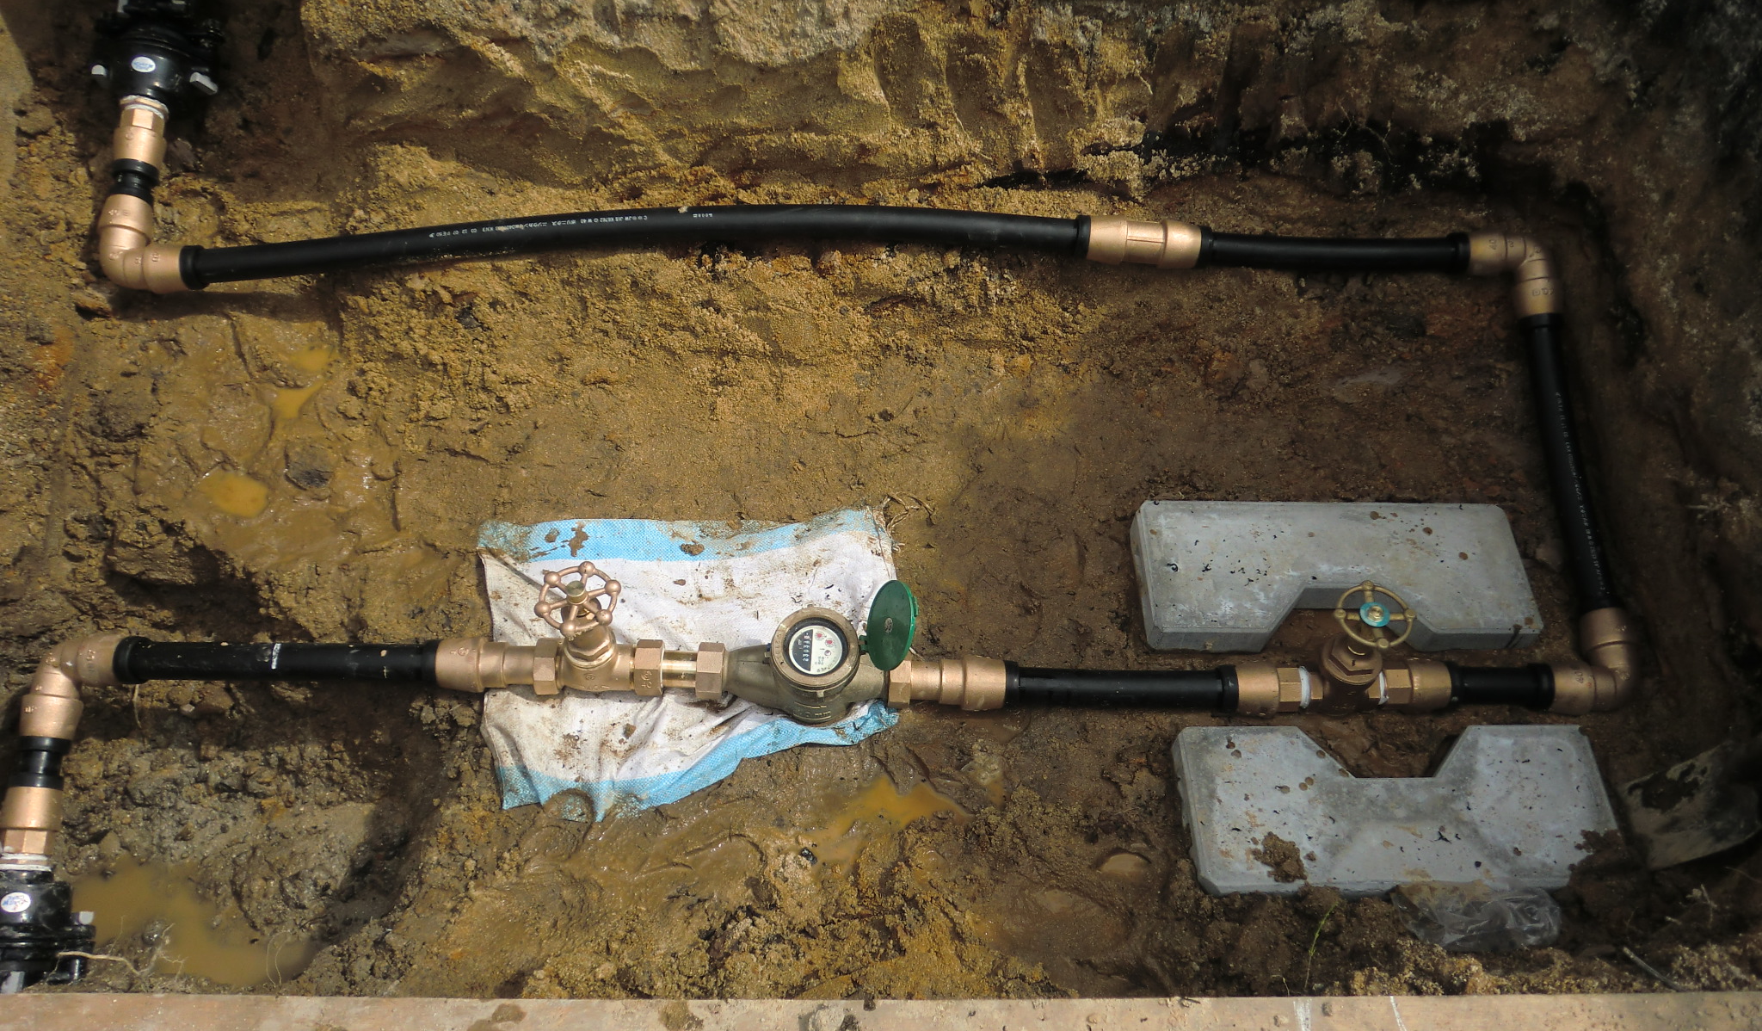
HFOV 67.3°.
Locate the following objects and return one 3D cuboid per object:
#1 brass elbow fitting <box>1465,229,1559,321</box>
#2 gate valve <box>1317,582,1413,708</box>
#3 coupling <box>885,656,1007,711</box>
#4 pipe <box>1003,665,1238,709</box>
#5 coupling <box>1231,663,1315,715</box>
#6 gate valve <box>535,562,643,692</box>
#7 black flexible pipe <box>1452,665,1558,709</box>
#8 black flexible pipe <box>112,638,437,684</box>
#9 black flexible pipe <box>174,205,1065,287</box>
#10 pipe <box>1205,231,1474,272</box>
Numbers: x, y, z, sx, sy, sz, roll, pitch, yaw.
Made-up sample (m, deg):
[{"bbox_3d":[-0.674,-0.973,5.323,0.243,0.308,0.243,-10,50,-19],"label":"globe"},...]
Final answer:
[{"bbox_3d":[0.972,-0.373,2.018,0.140,0.075,0.145,3,67,2],"label":"brass elbow fitting"},{"bbox_3d":[0.591,0.177,1.632,0.105,0.205,0.098,-1,58,1],"label":"gate valve"},{"bbox_3d":[0.084,0.213,1.690,0.149,0.070,0.070,1,58,0],"label":"coupling"},{"bbox_3d":[0.301,0.219,1.684,0.289,0.056,0.056,1,58,0],"label":"pipe"},{"bbox_3d":[0.490,0.221,1.684,0.100,0.070,0.070,1,58,0],"label":"coupling"},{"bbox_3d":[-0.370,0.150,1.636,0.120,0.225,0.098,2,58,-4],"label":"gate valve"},{"bbox_3d":[0.779,0.217,1.684,0.133,0.056,0.056,1,58,0],"label":"black flexible pipe"},{"bbox_3d":[-0.766,0.187,1.700,0.410,0.056,0.056,1,58,0],"label":"black flexible pipe"},{"bbox_3d":[-0.352,-0.405,1.975,1.330,0.065,0.095,-2,58,-3],"label":"black flexible pipe"},{"bbox_3d":[0.685,-0.401,2.020,0.410,0.055,0.055,1,58,-1],"label":"pipe"}]

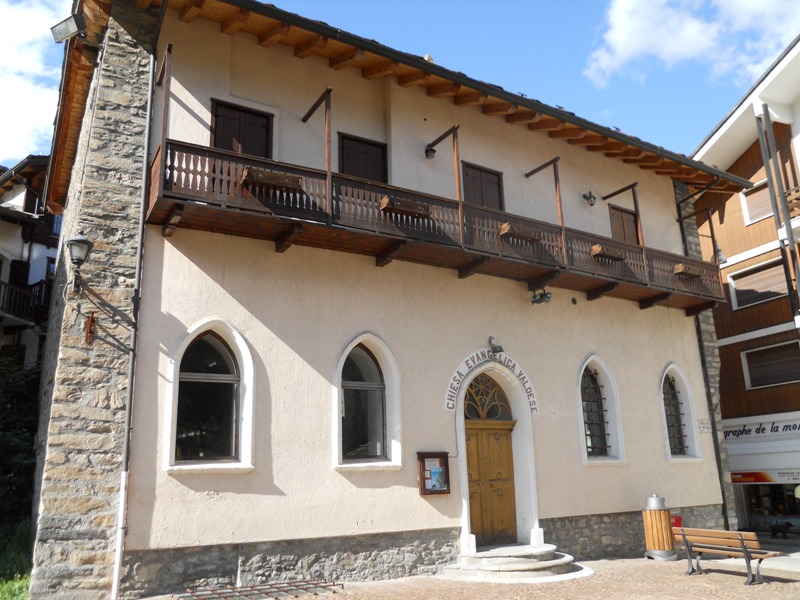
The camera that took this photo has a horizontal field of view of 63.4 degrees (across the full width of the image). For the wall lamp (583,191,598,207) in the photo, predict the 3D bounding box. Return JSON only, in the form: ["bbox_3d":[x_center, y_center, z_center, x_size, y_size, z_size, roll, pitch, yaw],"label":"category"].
[{"bbox_3d":[4.449,-2.379,15.123,0.206,0.343,0.284,7,-17,-30],"label":"wall lamp"}]

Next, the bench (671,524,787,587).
[{"bbox_3d":[5.272,4.127,10.513,0.620,0.760,1.750,4,-16,-20],"label":"bench"}]

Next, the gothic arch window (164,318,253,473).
[{"bbox_3d":[-2.826,1.410,9.735,1.300,2.289,0.270,7,-18,-31],"label":"gothic arch window"}]

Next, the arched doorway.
[{"bbox_3d":[1.751,3.042,12.469,1.300,3.279,0.270,7,-18,-31],"label":"arched doorway"}]

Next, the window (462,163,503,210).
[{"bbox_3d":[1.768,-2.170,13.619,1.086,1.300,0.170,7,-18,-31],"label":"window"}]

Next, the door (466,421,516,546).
[{"bbox_3d":[1.708,3.495,12.472,1.401,2.332,0.118,7,-17,-30],"label":"door"}]

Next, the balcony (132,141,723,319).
[{"bbox_3d":[2.017,-1.027,12.755,12.995,0.960,1.078,7,-17,-30],"label":"balcony"}]

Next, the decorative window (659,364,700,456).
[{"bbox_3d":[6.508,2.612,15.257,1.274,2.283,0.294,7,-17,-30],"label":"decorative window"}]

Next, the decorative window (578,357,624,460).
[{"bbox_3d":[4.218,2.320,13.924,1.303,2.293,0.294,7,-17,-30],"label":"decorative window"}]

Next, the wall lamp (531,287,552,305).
[{"bbox_3d":[2.908,-0.052,13.381,0.294,0.265,0.274,7,-17,-30],"label":"wall lamp"}]

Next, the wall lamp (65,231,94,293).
[{"bbox_3d":[-4.386,-0.551,8.865,0.349,0.883,0.450,7,-18,-31],"label":"wall lamp"}]

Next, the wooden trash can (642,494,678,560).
[{"bbox_3d":[5.315,4.688,13.366,0.601,1.222,0.601,-2,-15,0],"label":"wooden trash can"}]

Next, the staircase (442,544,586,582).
[{"bbox_3d":[2.274,4.525,11.159,2.891,0.349,1.503,7,-18,-31],"label":"staircase"}]

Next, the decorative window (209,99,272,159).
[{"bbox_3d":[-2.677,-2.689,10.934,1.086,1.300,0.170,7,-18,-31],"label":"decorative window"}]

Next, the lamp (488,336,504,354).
[{"bbox_3d":[1.891,0.844,12.601,0.196,0.333,0.304,7,-17,-30],"label":"lamp"}]

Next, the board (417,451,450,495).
[{"bbox_3d":[0.570,3.019,11.277,0.637,0.706,0.127,7,-17,-30],"label":"board"}]

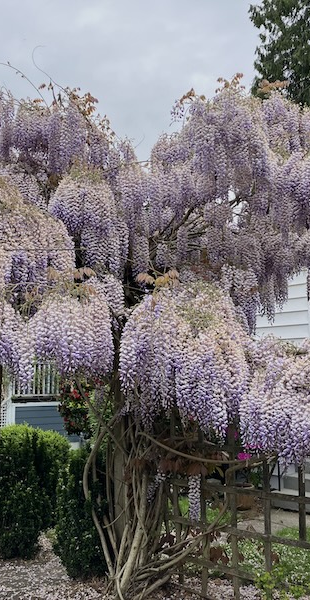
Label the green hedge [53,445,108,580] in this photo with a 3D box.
[{"bbox_3d":[-0.640,1.844,5.767,0.580,1.100,0.620,0,-9,0],"label":"green hedge"}]

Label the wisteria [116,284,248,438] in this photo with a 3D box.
[{"bbox_3d":[0.205,0.372,4.415,0.840,1.000,0.800,0,-9,0],"label":"wisteria"}]

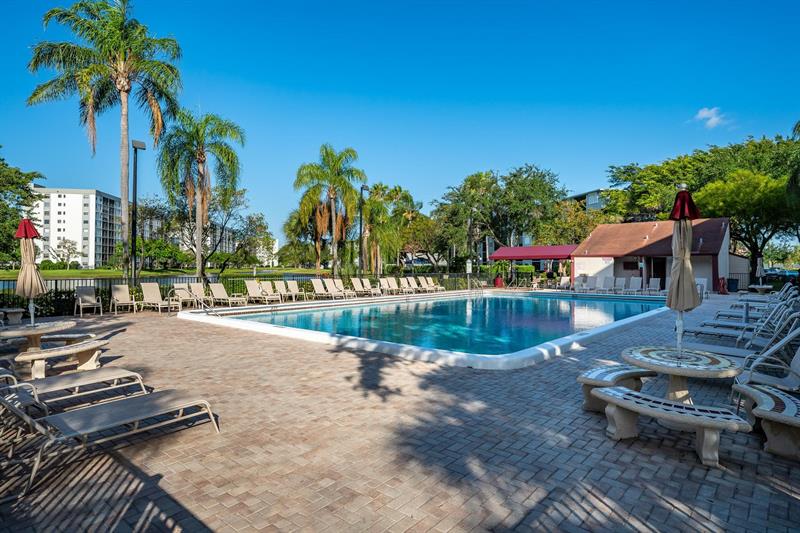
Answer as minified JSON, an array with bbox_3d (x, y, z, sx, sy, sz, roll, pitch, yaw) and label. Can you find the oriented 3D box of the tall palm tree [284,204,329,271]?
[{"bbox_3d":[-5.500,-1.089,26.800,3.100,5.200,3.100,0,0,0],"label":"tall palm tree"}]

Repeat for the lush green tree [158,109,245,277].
[{"bbox_3d":[-9.500,-3.050,21.200,4.000,9.000,4.000,0,0,0],"label":"lush green tree"}]

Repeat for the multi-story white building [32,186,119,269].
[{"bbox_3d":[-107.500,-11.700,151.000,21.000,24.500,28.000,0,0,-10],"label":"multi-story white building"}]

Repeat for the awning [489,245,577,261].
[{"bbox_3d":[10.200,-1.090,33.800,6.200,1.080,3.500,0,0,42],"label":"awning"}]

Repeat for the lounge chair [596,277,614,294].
[{"bbox_3d":[11.380,1.038,24.600,0.660,0.970,1.300,0,0,43],"label":"lounge chair"}]

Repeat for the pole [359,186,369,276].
[{"bbox_3d":[-2.259,-1.740,27.500,0.600,6.760,0.400,0,0,37],"label":"pole"}]

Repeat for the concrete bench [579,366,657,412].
[{"bbox_3d":[2.490,1.418,5.120,1.270,0.410,0.460,0,0,-34],"label":"concrete bench"}]

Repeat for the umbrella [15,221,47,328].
[{"bbox_3d":[-5.680,0.090,6.870,0.420,1.670,0.420,0,0,-39],"label":"umbrella"}]

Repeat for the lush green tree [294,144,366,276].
[{"bbox_3d":[-4.270,-2.810,27.300,4.200,8.900,4.200,0,0,0],"label":"lush green tree"}]

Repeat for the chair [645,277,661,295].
[{"bbox_3d":[15.650,1.200,27.600,0.660,0.970,1.500,0,0,41],"label":"chair"}]

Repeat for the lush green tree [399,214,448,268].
[{"bbox_3d":[1.825,-1.110,34.500,3.900,5.500,3.900,0,0,0],"label":"lush green tree"}]

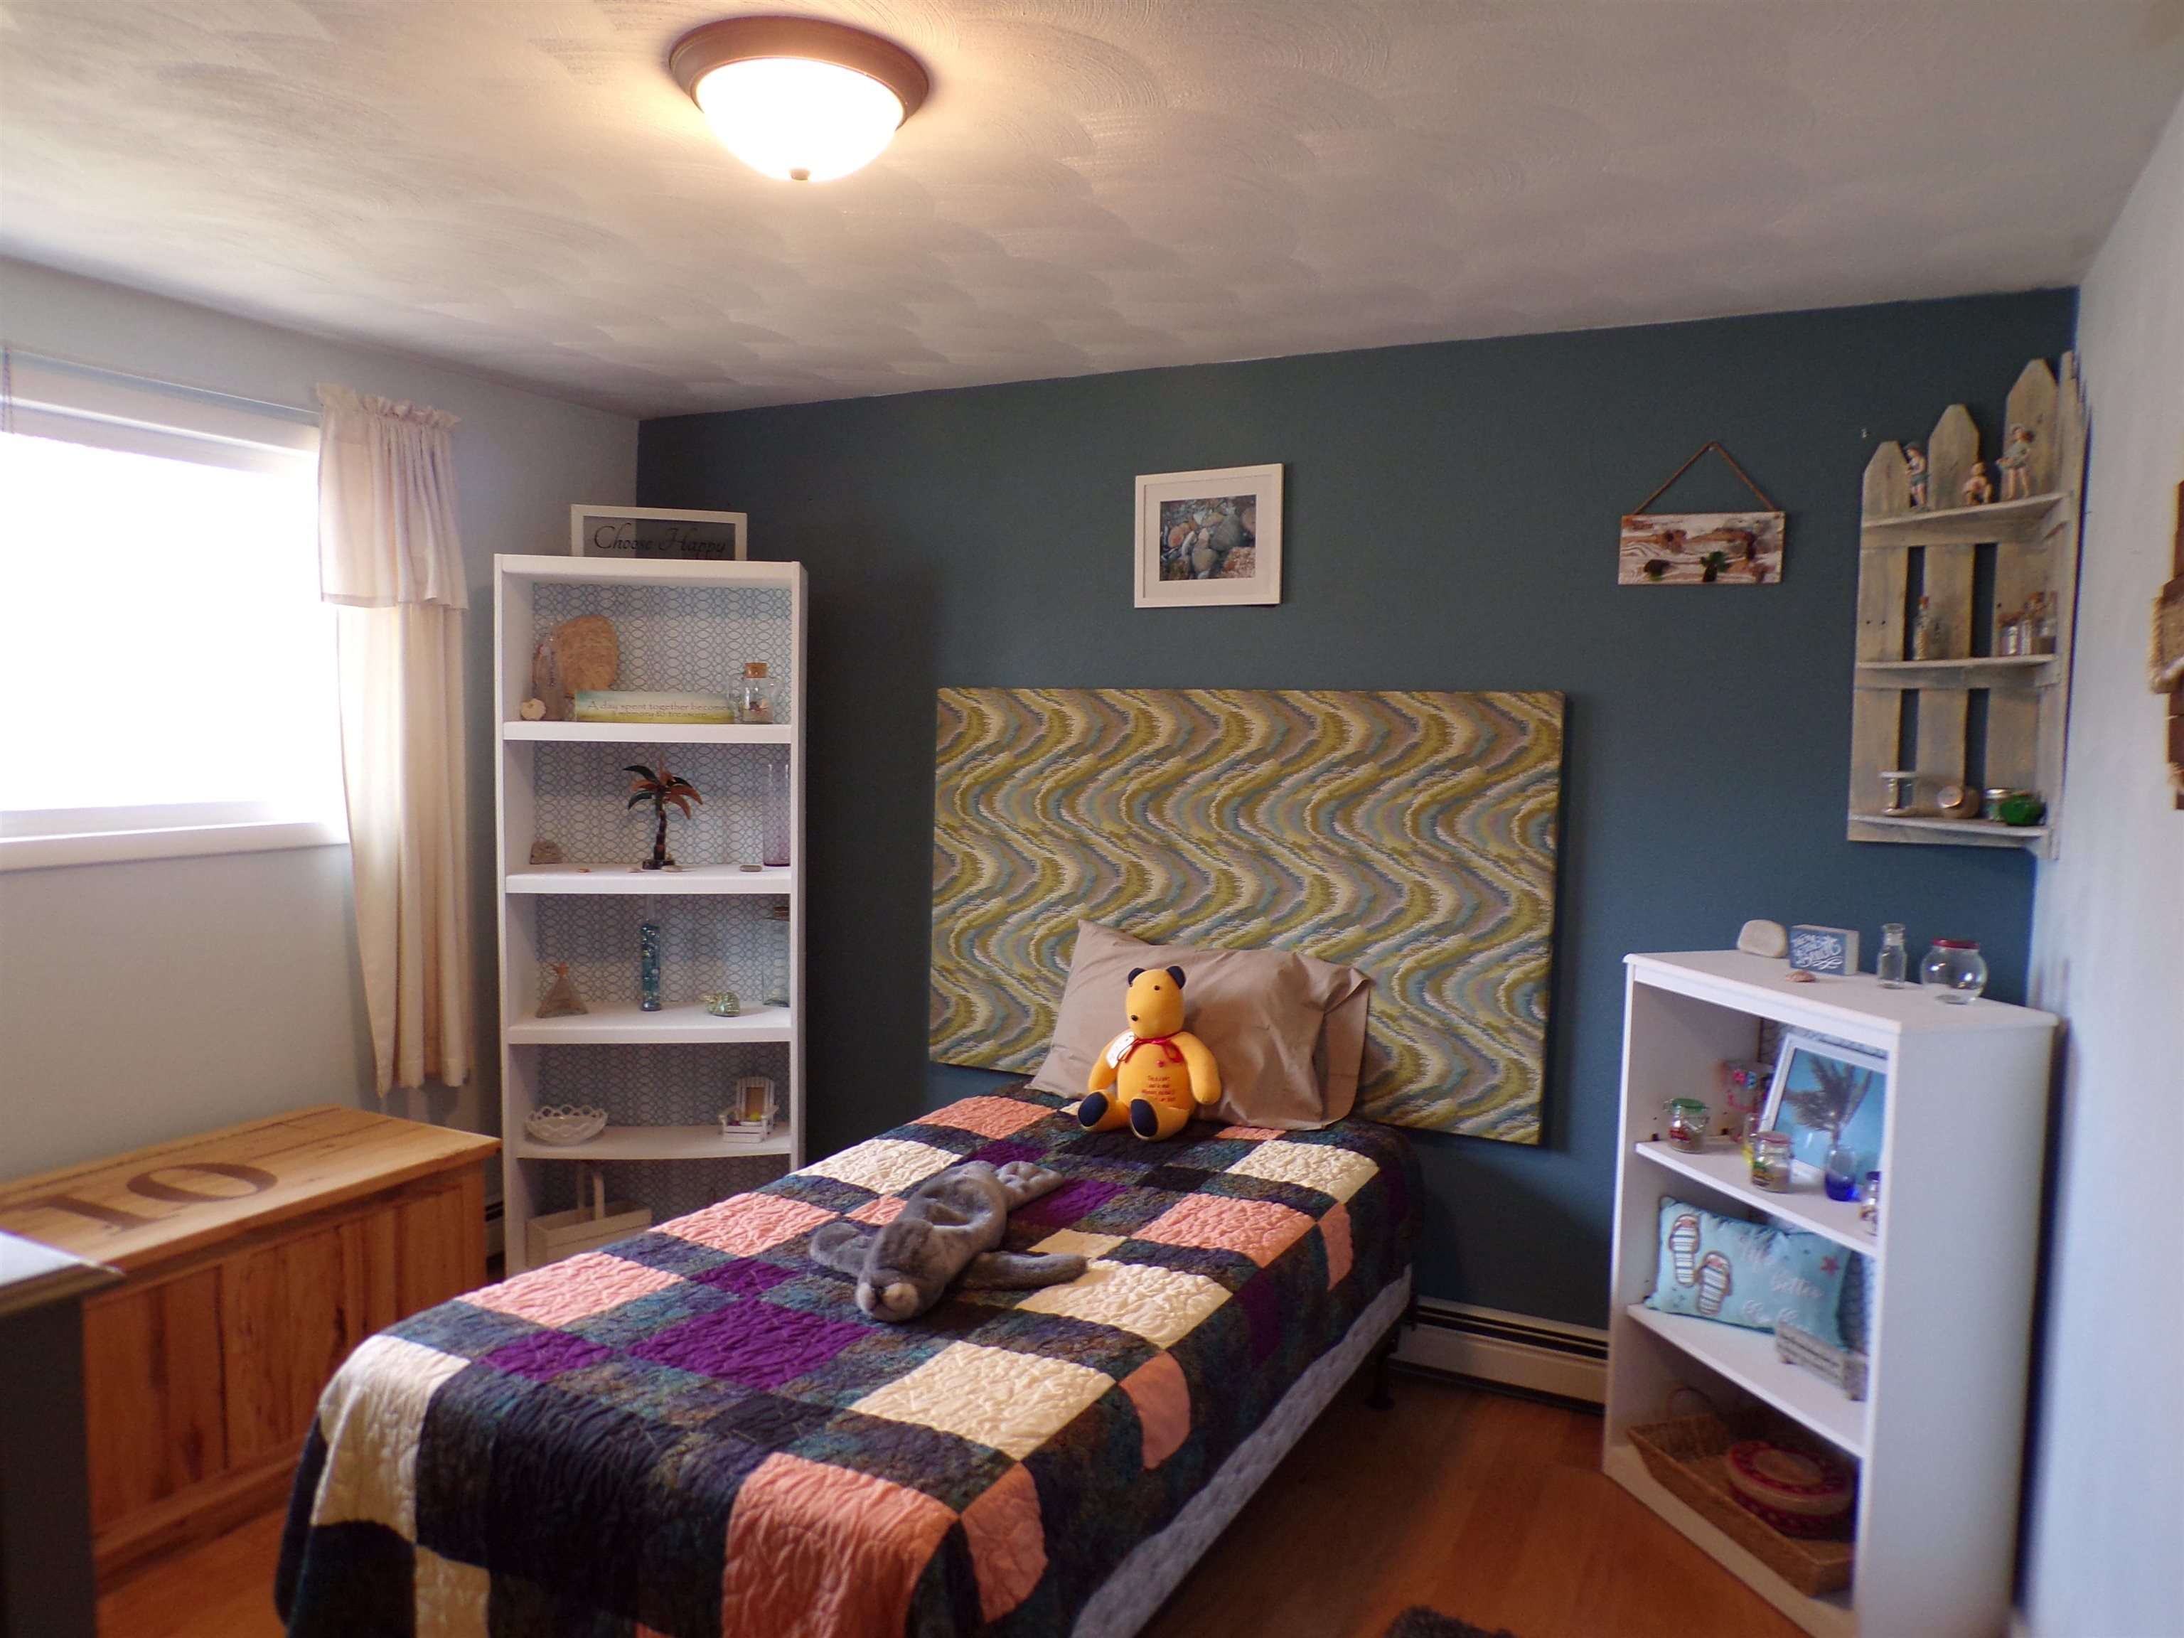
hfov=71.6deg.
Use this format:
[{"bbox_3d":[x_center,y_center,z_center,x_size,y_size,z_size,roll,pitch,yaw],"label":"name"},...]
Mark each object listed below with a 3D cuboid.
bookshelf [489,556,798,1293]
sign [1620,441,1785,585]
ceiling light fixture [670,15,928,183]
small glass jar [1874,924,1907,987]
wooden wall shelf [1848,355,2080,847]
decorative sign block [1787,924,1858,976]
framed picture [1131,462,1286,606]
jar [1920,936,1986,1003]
[{"bbox_3d":[-1.122,0.297,3.944,0.735,1.903,0.273,1,4,-6],"label":"bookshelf"},{"bbox_3d":[1.285,-0.640,3.184,0.320,0.293,0.026,3,5,26],"label":"sign"},{"bbox_3d":[-0.381,-0.912,1.992,0.335,0.138,0.335,1,4,0],"label":"ceiling light fixture"},{"bbox_3d":[1.476,0.253,2.790,0.049,0.115,0.049,3,5,26],"label":"small glass jar"},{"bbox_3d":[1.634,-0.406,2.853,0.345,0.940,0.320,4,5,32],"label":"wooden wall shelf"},{"bbox_3d":[1.427,0.258,2.954,0.044,0.079,0.105,-3,6,-40],"label":"decorative sign block"},{"bbox_3d":[0.282,-0.681,3.679,0.381,0.326,0.025,3,5,26],"label":"framed picture"},{"bbox_3d":[1.508,0.268,2.647,0.102,0.108,0.102,3,5,26],"label":"jar"}]

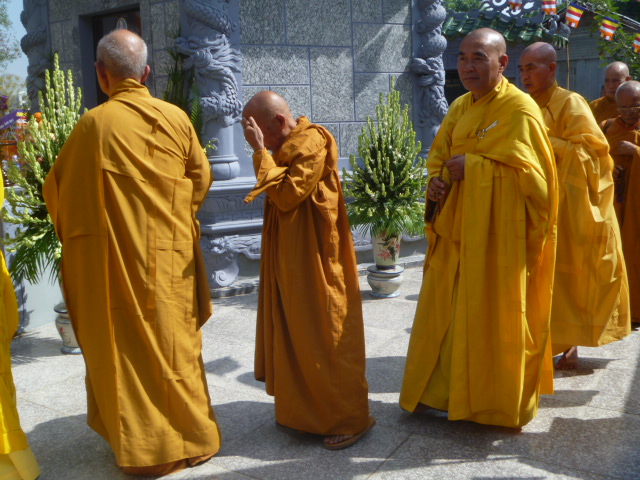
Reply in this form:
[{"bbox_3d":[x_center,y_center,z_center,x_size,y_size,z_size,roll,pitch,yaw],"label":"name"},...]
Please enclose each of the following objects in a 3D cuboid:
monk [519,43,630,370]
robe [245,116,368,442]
[{"bbox_3d":[1.306,-0.179,3.420,0.550,1.660,0.460,9,16,42],"label":"monk"},{"bbox_3d":[-0.027,0.132,2.741,0.460,1.290,0.500,-5,12,-15],"label":"robe"}]

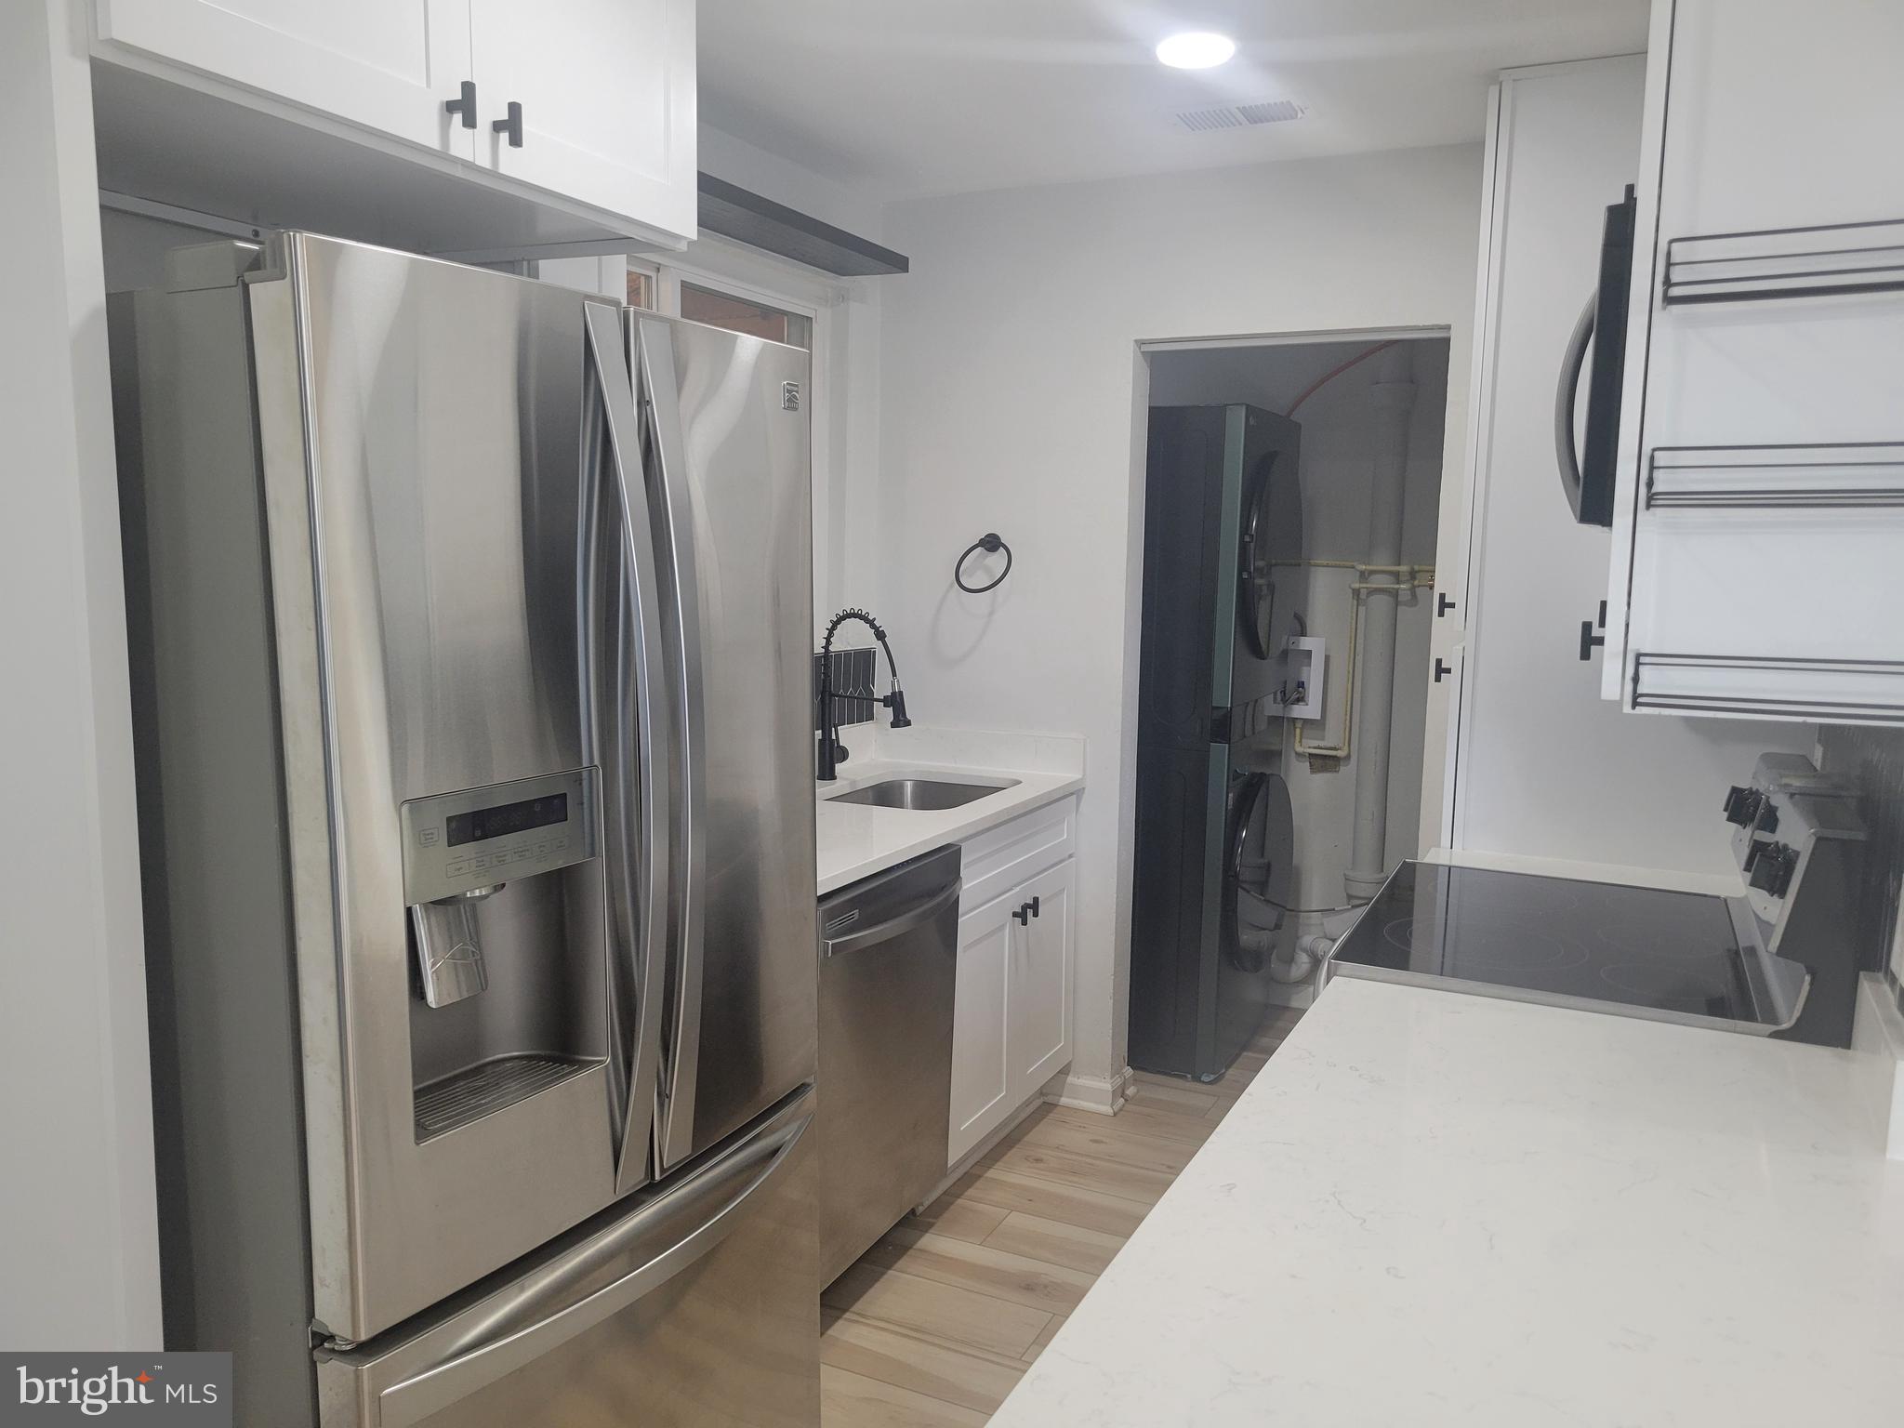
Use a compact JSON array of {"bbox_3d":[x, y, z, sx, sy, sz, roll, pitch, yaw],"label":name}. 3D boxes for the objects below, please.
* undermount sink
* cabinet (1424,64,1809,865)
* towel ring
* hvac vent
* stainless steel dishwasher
[{"bbox_3d":[-0.072,0.293,3.551,0.355,0.200,0.525,4,7,25],"label":"undermount sink"},{"bbox_3d":[1.393,-0.032,2.992,0.630,2.425,0.505,4,7,25],"label":"cabinet"},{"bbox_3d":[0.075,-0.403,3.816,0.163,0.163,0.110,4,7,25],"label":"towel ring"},{"bbox_3d":[0.626,-1.278,3.070,0.290,0.022,0.160,4,7,25],"label":"hvac vent"},{"bbox_3d":[-0.384,0.692,3.053,0.635,0.820,0.605,4,7,25],"label":"stainless steel dishwasher"}]

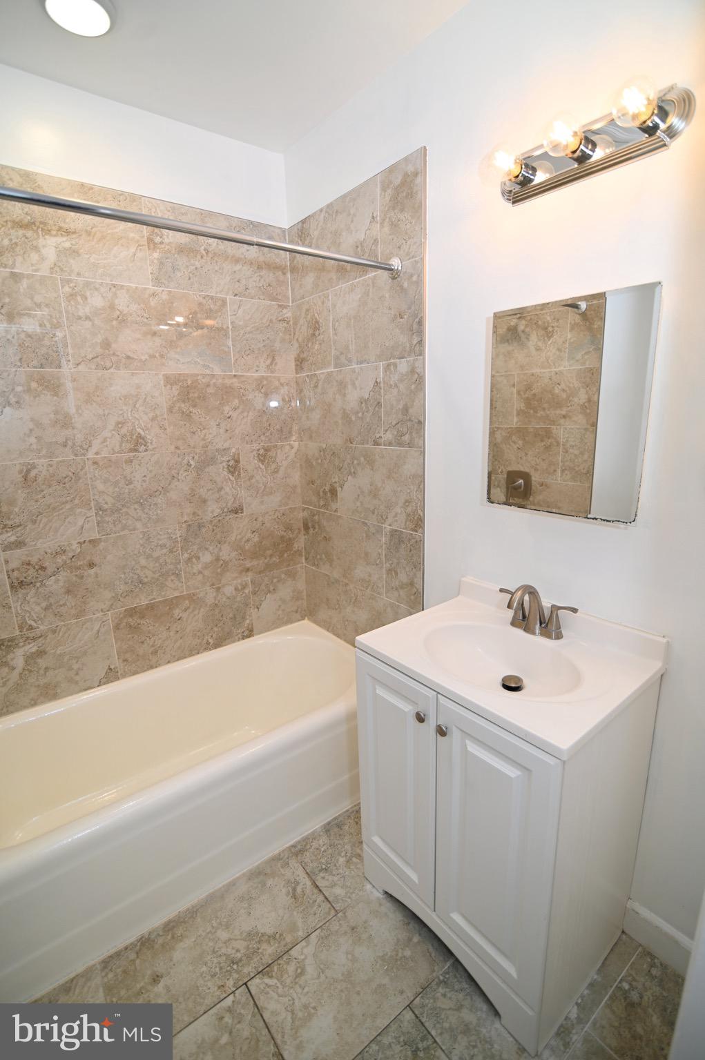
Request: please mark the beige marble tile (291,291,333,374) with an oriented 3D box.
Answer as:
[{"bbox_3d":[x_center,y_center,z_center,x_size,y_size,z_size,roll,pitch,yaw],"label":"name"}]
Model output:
[{"bbox_3d":[-0.177,-0.841,2.054,0.010,0.300,0.309,-12,17,-37],"label":"beige marble tile"}]

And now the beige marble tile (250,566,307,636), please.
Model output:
[{"bbox_3d":[-0.367,0.350,2.376,0.303,0.300,0.010,-12,17,-37],"label":"beige marble tile"}]

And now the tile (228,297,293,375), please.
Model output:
[{"bbox_3d":[-0.399,-0.842,2.085,0.299,0.300,0.010,-12,17,-37],"label":"tile"}]

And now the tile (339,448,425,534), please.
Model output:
[{"bbox_3d":[0.094,-0.177,1.894,0.010,0.308,0.506,-12,18,-37],"label":"tile"}]

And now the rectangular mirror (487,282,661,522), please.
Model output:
[{"bbox_3d":[0.551,-0.315,1.245,0.018,0.540,0.426,-12,18,-37],"label":"rectangular mirror"}]

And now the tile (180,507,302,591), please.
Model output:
[{"bbox_3d":[-0.495,0.079,2.215,0.613,0.307,0.010,-12,17,-35],"label":"tile"}]

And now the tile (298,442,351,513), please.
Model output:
[{"bbox_3d":[-0.154,-0.245,2.192,0.010,0.304,0.328,-12,17,-37],"label":"tile"}]

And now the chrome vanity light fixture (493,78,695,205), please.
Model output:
[{"bbox_3d":[0.481,-0.862,1.054,0.140,0.115,0.448,-12,17,-37],"label":"chrome vanity light fixture"}]

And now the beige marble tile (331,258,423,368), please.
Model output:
[{"bbox_3d":[0.077,-0.773,1.745,0.010,0.302,0.505,-12,18,-37],"label":"beige marble tile"}]

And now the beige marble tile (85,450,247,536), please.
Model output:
[{"bbox_3d":[-0.742,-0.171,1.958,0.609,0.304,0.010,-12,17,-37],"label":"beige marble tile"}]

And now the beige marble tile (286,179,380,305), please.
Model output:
[{"bbox_3d":[-0.089,-1.111,1.864,0.010,0.299,0.595,-12,18,-37],"label":"beige marble tile"}]

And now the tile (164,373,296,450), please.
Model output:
[{"bbox_3d":[-0.509,-0.521,2.068,0.598,0.302,0.010,-12,17,-37],"label":"tile"}]

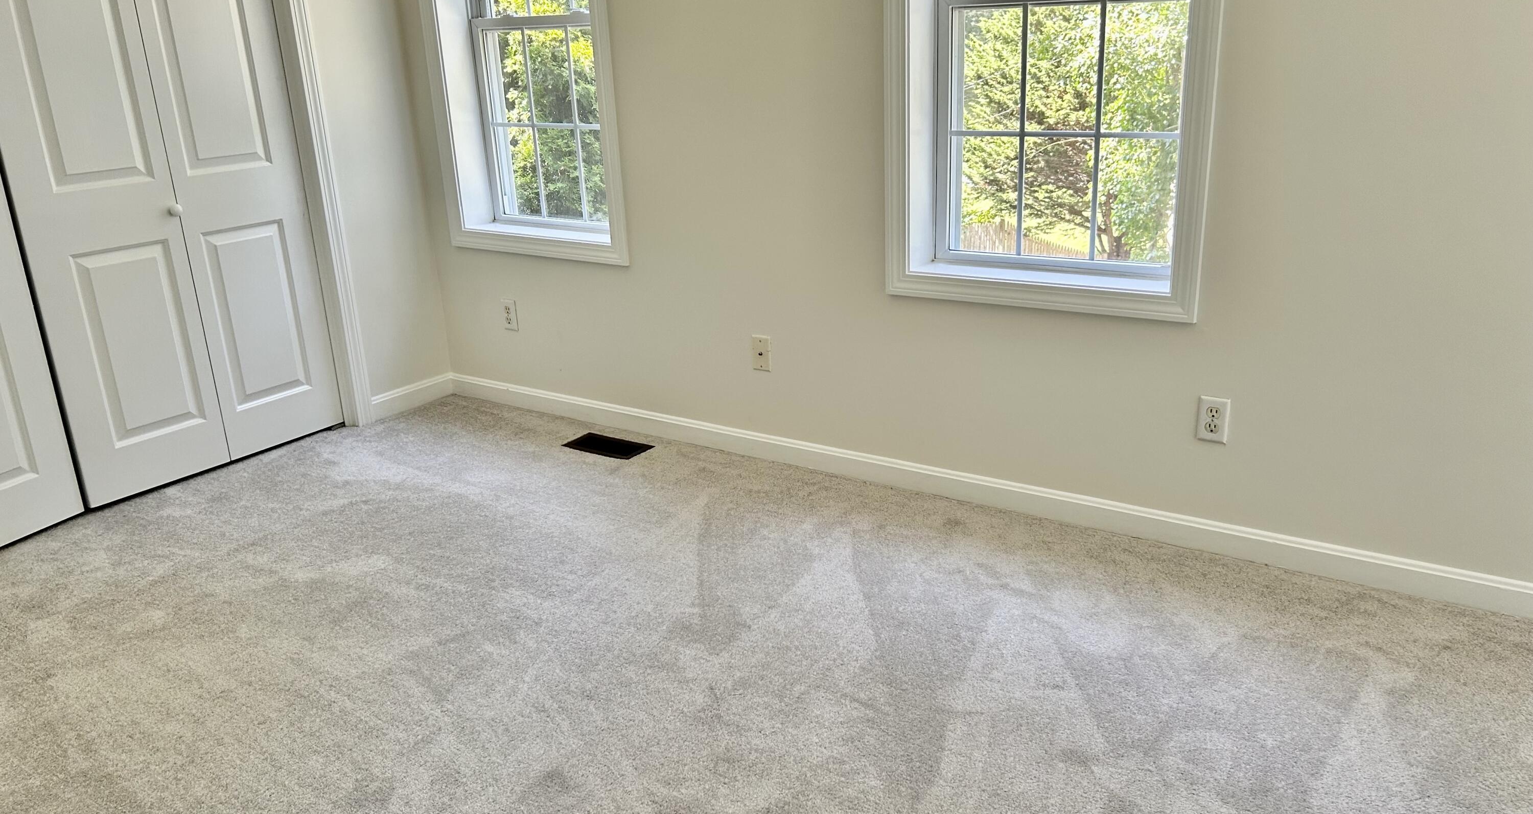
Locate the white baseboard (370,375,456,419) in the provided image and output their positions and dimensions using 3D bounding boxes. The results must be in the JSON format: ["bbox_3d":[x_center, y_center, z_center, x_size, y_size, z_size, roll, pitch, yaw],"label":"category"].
[{"bbox_3d":[-1.356,-0.040,4.414,0.014,0.090,0.382,10,23,33],"label":"white baseboard"}]

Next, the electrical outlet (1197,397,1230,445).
[{"bbox_3d":[1.114,0.034,2.873,0.071,0.115,0.008,10,23,33],"label":"electrical outlet"}]

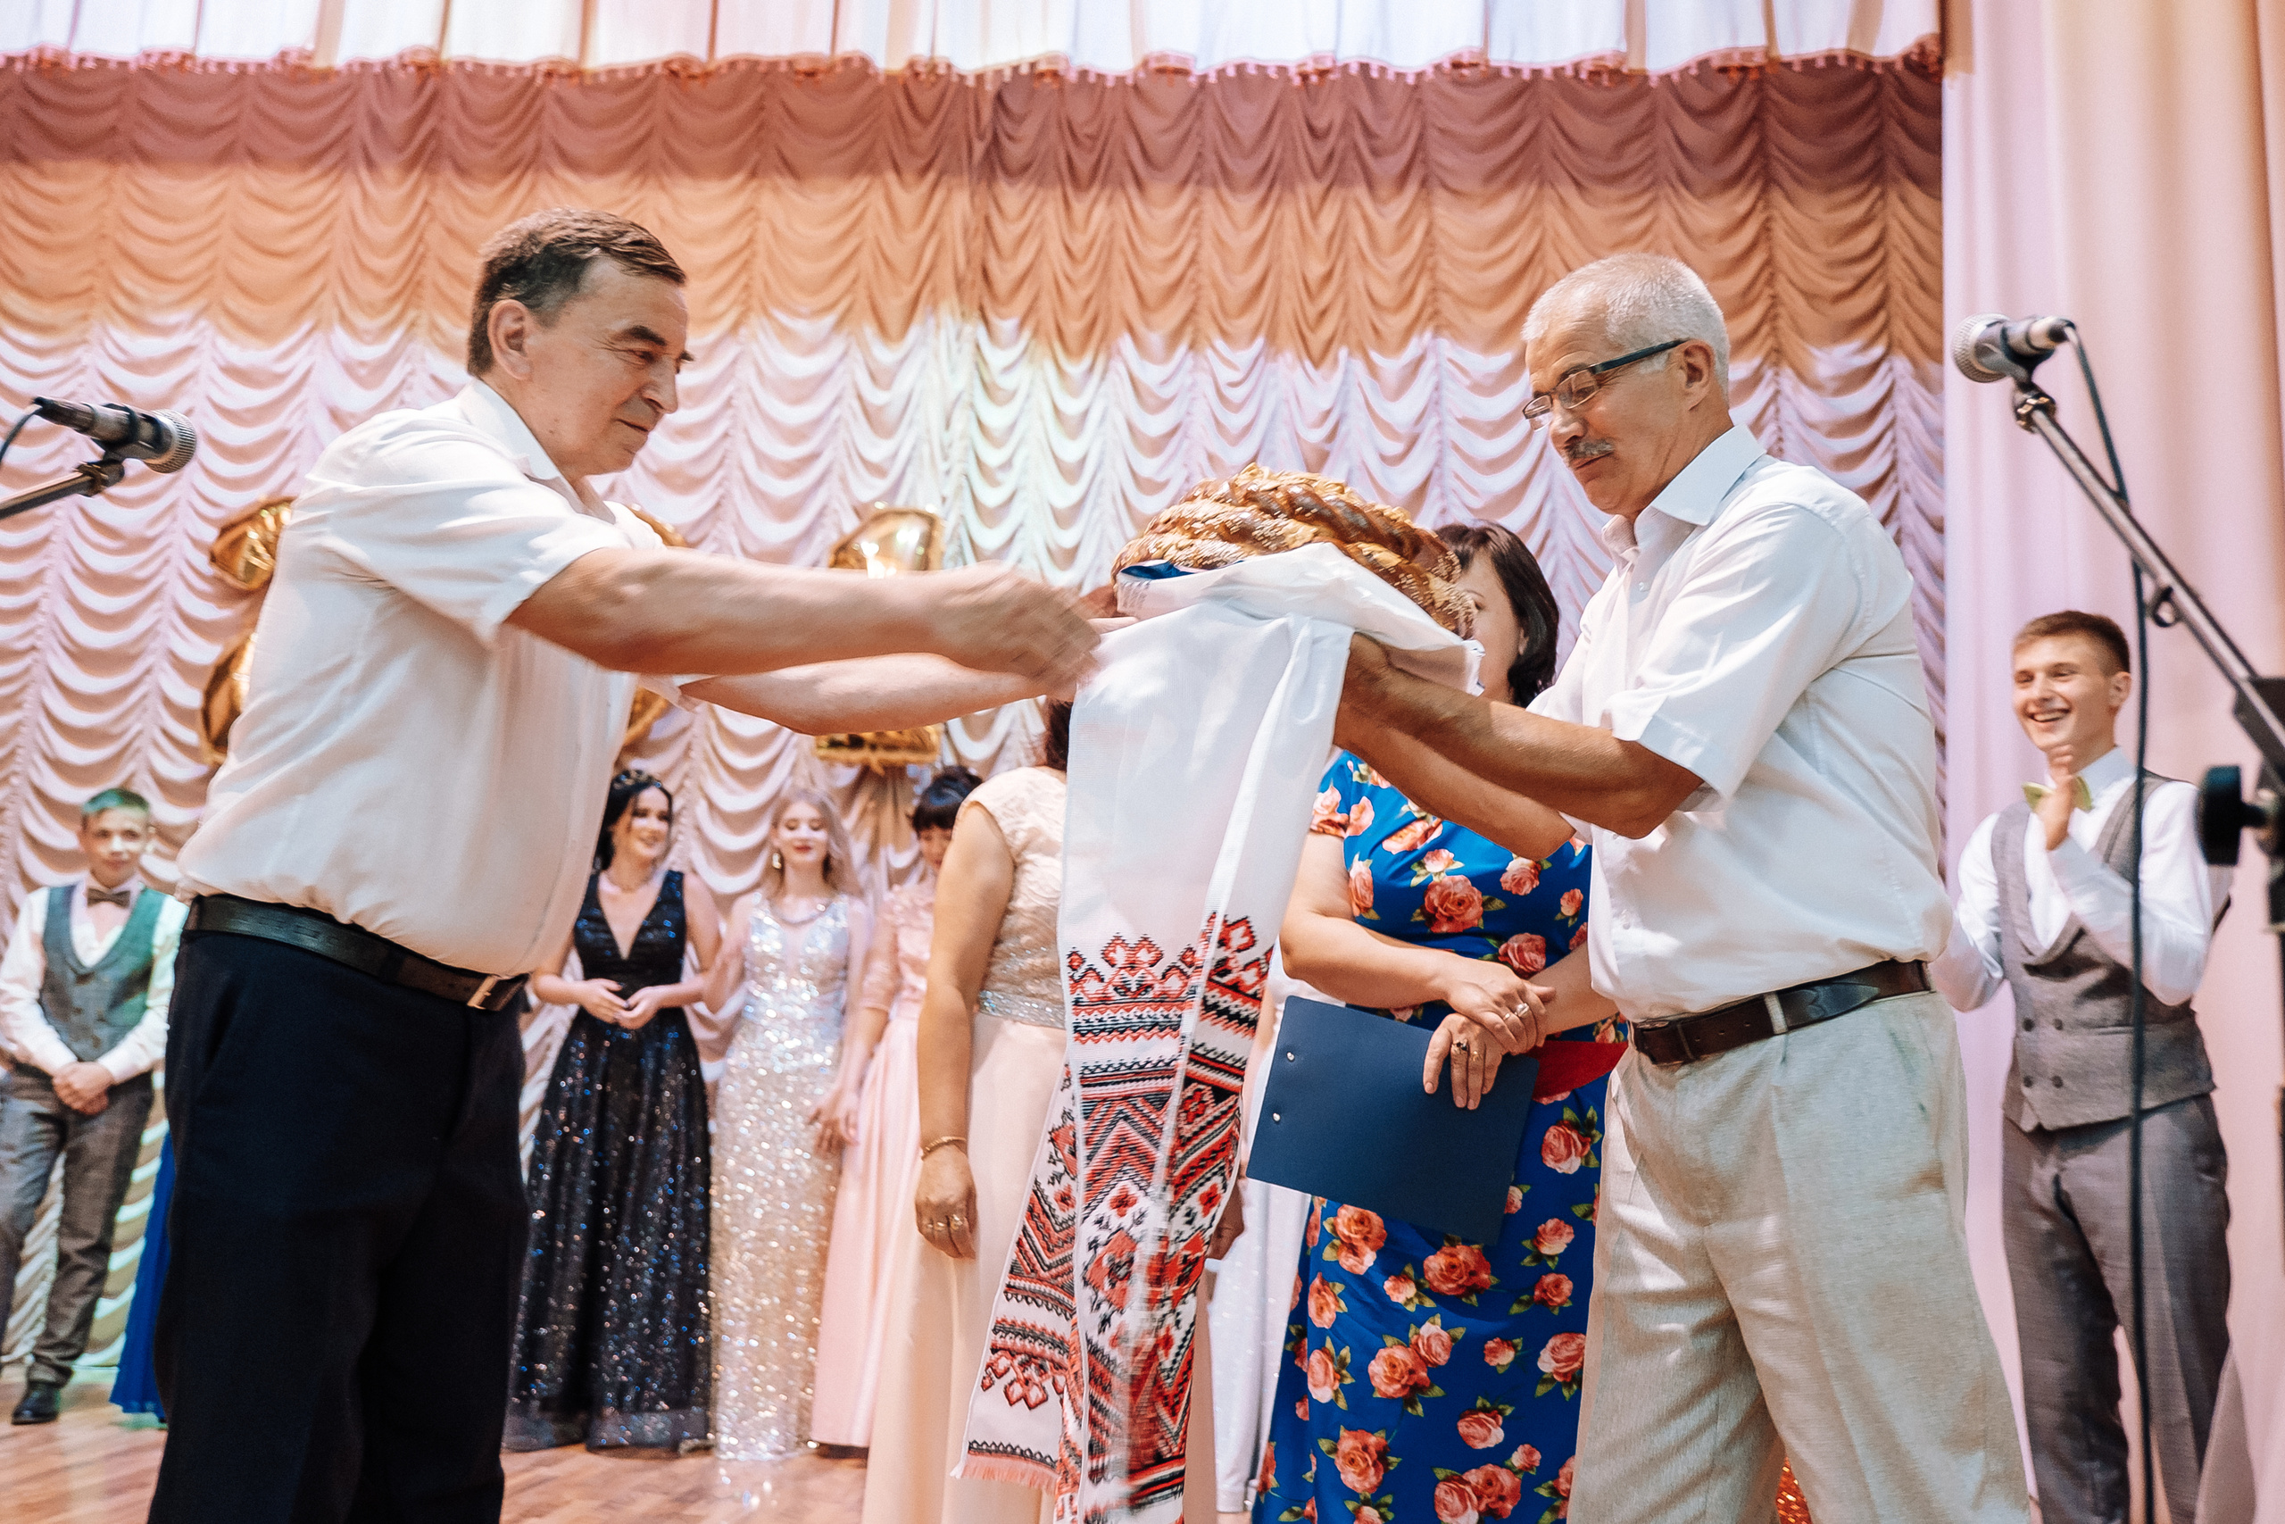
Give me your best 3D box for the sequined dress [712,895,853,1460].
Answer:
[{"bbox_3d":[-0.920,1.065,5.363,0.380,1.436,0.350,2,-11,-7],"label":"sequined dress"}]

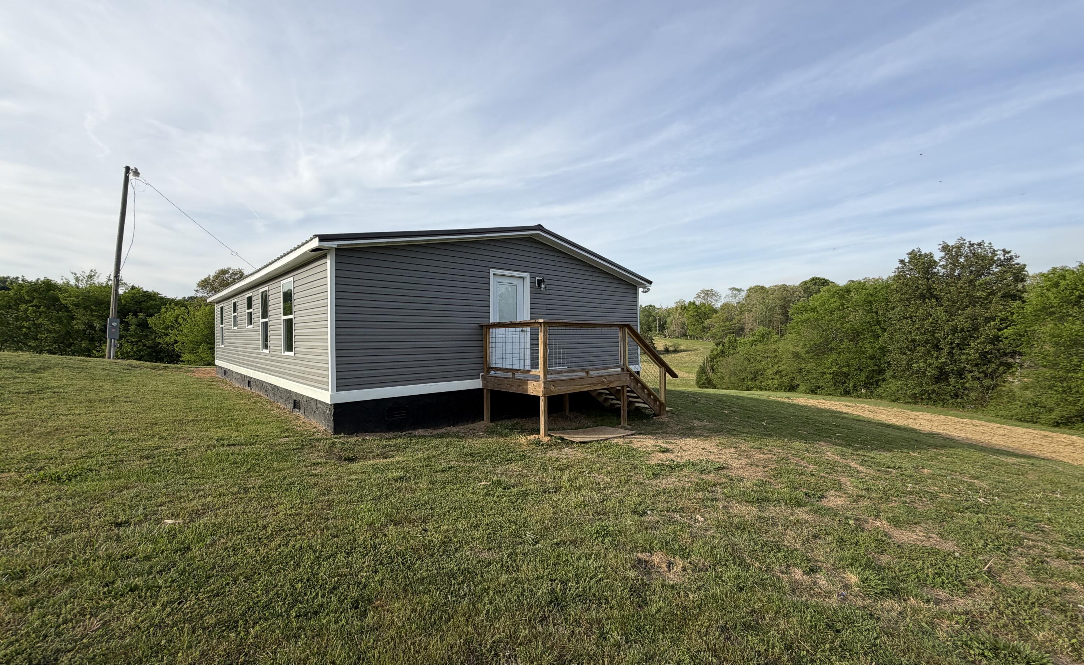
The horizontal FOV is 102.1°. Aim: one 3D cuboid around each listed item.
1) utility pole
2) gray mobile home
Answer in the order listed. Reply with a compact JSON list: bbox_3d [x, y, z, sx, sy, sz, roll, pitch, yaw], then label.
[{"bbox_3d":[-17.117,-2.890,17.896,0.450,7.940,0.400,1,-4,22],"label":"utility pole"},{"bbox_3d":[-4.753,-0.142,14.473,8.750,4.080,14.970,0,-1,-43],"label":"gray mobile home"}]

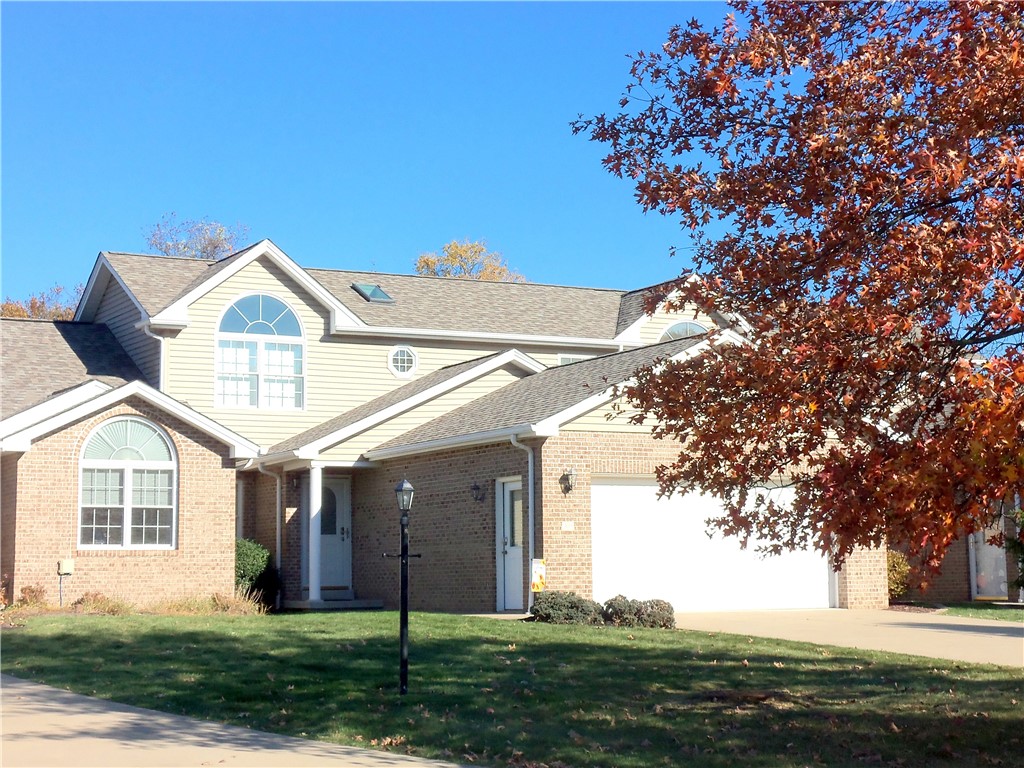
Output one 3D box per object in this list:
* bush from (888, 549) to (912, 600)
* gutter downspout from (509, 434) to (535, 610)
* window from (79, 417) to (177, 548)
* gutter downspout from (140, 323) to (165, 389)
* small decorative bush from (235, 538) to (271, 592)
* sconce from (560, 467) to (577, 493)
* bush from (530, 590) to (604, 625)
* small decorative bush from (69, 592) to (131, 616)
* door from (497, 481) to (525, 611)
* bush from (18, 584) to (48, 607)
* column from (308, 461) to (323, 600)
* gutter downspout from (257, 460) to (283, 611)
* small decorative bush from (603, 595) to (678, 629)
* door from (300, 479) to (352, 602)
[{"bbox_3d":[7.078,3.525,33.764,0.700,0.989,0.700,3,-7,-27],"label":"bush"},{"bbox_3d":[0.141,2.185,28.780,0.394,2.785,0.090,3,-7,-27],"label":"gutter downspout"},{"bbox_3d":[-6.570,1.690,31.348,1.706,2.270,0.130,3,-7,-27],"label":"window"},{"bbox_3d":[-6.258,-0.456,32.150,0.400,1.240,0.100,3,-7,-29],"label":"gutter downspout"},{"bbox_3d":[-4.647,3.225,31.800,0.920,1.050,0.900,3,-7,-29],"label":"small decorative bush"},{"bbox_3d":[0.846,1.478,27.638,0.170,0.400,0.230,3,-7,-29],"label":"sconce"},{"bbox_3d":[0.805,3.241,26.600,1.050,0.500,1.000,3,-7,-29],"label":"bush"},{"bbox_3d":[-6.468,3.474,28.900,0.950,0.380,0.700,3,-7,-29],"label":"small decorative bush"},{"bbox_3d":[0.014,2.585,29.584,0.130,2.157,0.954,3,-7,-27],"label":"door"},{"bbox_3d":[-7.824,3.455,29.999,0.487,0.366,0.450,3,-7,-27],"label":"bush"},{"bbox_3d":[-3.420,2.596,31.950,0.240,2.420,0.240,-1,-6,0],"label":"column"},{"bbox_3d":[-4.621,2.893,34.879,0.454,2.796,0.090,3,-7,-27],"label":"gutter downspout"},{"bbox_3d":[1.797,3.206,25.850,1.020,0.490,1.000,3,-7,-29],"label":"small decorative bush"},{"bbox_3d":[-3.572,2.893,35.180,1.021,2.274,0.130,3,-7,-27],"label":"door"}]

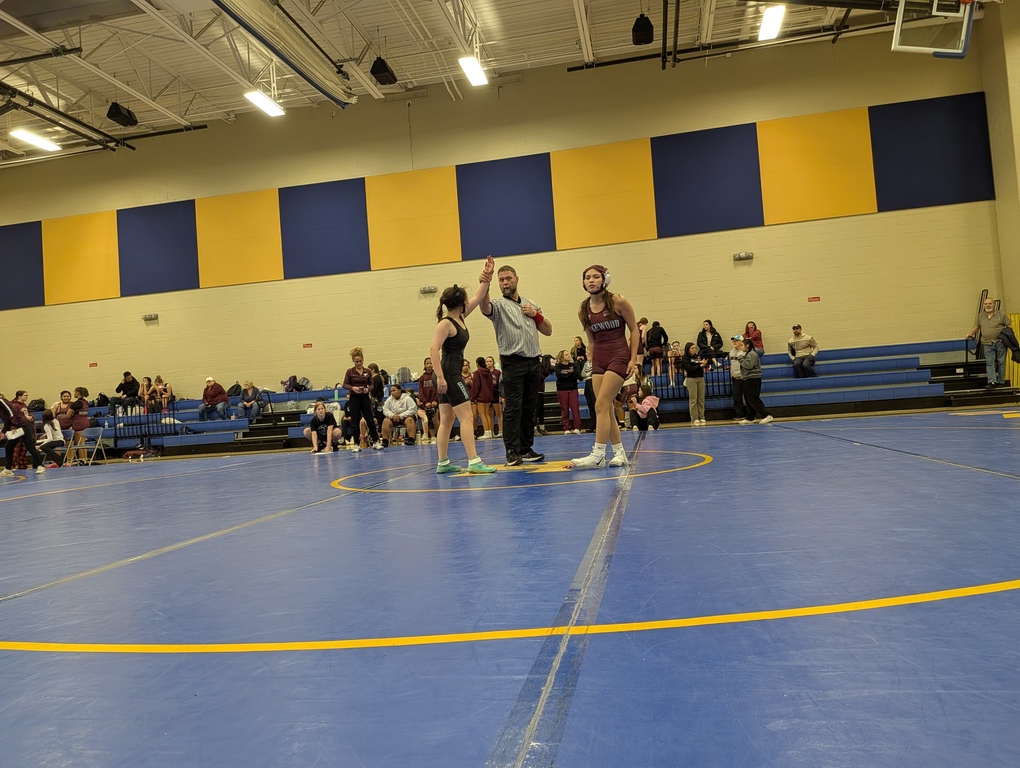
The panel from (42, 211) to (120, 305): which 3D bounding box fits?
[{"bbox_3d":[-12.060,-3.531,20.009,2.420,2.440,0.050,-4,-2,11],"label":"panel"}]

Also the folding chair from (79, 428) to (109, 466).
[{"bbox_3d":[-8.644,1.301,14.578,0.460,0.760,0.500,-4,-2,11],"label":"folding chair"}]

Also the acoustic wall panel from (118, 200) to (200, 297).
[{"bbox_3d":[-9.669,-3.713,19.560,2.420,2.440,0.050,-4,-2,11],"label":"acoustic wall panel"}]

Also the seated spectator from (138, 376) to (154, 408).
[{"bbox_3d":[-9.702,0.315,18.977,0.420,0.987,0.620,-4,-2,11],"label":"seated spectator"}]

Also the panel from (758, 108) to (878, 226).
[{"bbox_3d":[7.072,-4.988,16.422,2.420,2.440,0.050,-4,-2,11],"label":"panel"}]

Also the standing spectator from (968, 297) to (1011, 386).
[{"bbox_3d":[9.300,-0.788,13.700,0.750,1.760,0.450,-5,-3,27],"label":"standing spectator"}]

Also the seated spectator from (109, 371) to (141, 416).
[{"bbox_3d":[-10.278,0.273,18.930,0.600,1.175,0.750,-5,-3,27],"label":"seated spectator"}]

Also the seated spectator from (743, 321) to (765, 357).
[{"bbox_3d":[5.532,-0.877,16.132,0.470,1.071,0.640,-4,-2,11],"label":"seated spectator"}]

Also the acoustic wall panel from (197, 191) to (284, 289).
[{"bbox_3d":[-7.276,-3.891,19.155,2.440,2.440,0.050,-4,-2,11],"label":"acoustic wall panel"}]

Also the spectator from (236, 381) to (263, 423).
[{"bbox_3d":[-6.483,0.427,17.705,0.520,1.013,0.640,-4,-2,11],"label":"spectator"}]

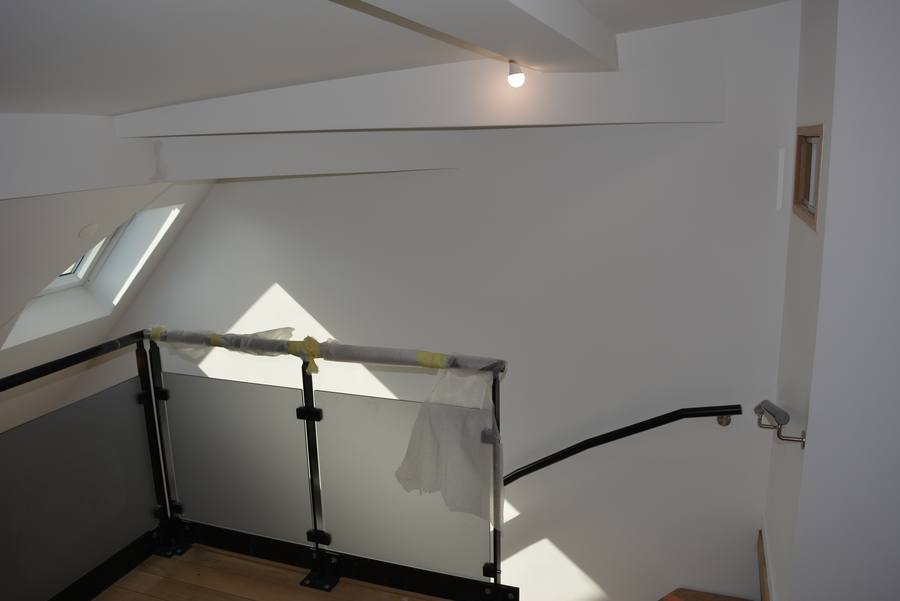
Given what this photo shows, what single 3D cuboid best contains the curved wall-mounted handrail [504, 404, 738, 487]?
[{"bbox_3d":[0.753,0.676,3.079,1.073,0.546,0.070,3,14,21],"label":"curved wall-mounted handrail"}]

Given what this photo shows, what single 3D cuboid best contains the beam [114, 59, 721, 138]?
[{"bbox_3d":[-0.198,-0.868,2.921,2.603,0.250,0.240,0,13,7],"label":"beam"}]

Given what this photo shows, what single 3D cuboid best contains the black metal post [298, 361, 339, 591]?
[{"bbox_3d":[-0.538,0.703,2.702,0.120,0.945,0.120,3,14,21],"label":"black metal post"}]

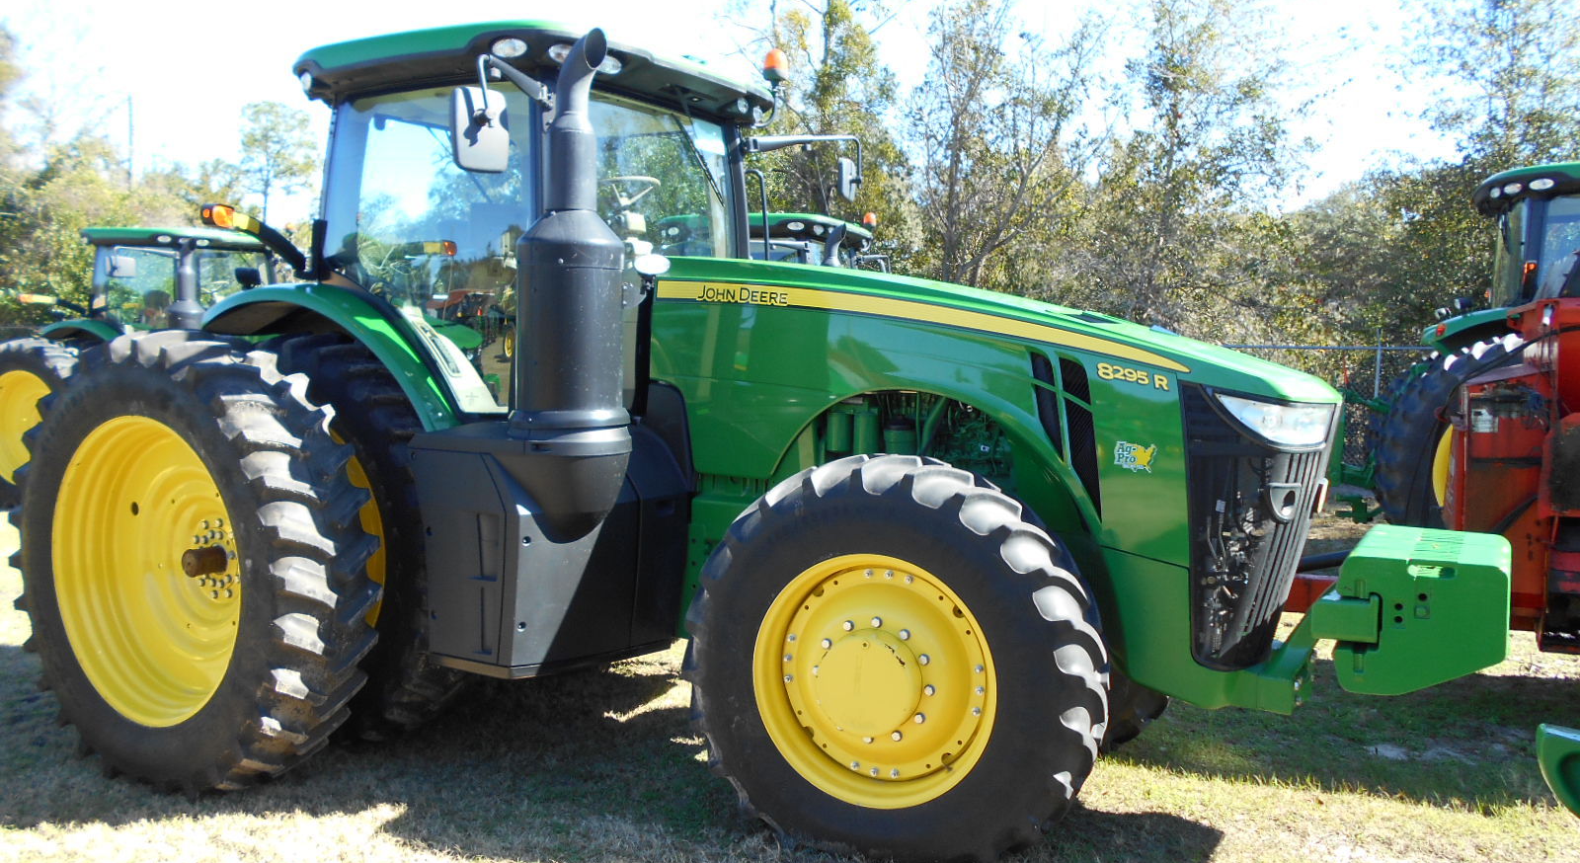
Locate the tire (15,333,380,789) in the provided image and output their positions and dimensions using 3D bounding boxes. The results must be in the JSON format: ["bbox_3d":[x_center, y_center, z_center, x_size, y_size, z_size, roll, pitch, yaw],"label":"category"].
[{"bbox_3d":[-2.675,0.570,5.262,2.030,2.000,0.490,3,5,29],"label":"tire"}]

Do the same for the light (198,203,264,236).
[{"bbox_3d":[-2.580,-0.982,5.470,0.100,0.150,0.320,3,5,29],"label":"light"}]

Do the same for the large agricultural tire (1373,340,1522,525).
[{"bbox_3d":[5.567,0.266,9.300,2.030,2.000,0.500,0,4,-3],"label":"large agricultural tire"}]

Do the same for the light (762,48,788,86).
[{"bbox_3d":[-0.081,-1.979,6.450,0.135,0.205,0.135,1,4,0],"label":"light"}]

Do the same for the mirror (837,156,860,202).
[{"bbox_3d":[0.346,-1.489,7.000,0.080,0.280,0.190,2,4,14],"label":"mirror"}]

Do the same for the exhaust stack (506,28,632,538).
[{"bbox_3d":[-0.910,-0.608,4.930,0.480,2.130,0.470,3,5,29],"label":"exhaust stack"}]

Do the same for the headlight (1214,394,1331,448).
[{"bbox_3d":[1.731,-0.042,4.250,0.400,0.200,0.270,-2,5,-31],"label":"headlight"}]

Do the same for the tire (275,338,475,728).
[{"bbox_3d":[-2.318,0.527,5.897,2.030,2.000,0.490,3,5,29],"label":"tire"}]

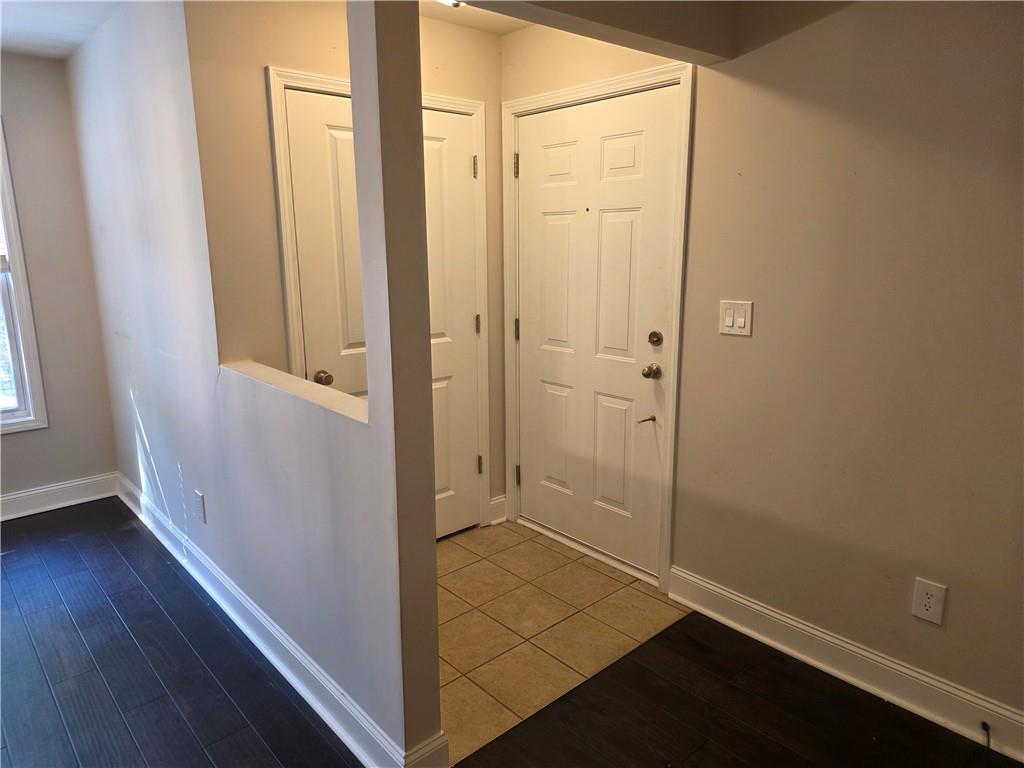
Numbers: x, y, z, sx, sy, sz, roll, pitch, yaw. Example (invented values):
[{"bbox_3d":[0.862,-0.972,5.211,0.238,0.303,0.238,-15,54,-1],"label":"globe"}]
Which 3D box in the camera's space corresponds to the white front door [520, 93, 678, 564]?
[{"bbox_3d":[0.355,-0.213,3.112,0.050,2.030,0.910,-11,16,-41],"label":"white front door"}]

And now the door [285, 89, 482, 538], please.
[{"bbox_3d":[-0.512,-0.204,3.106,1.015,2.153,0.080,-11,16,-41],"label":"door"}]

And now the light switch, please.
[{"bbox_3d":[0.828,-0.242,2.526,0.014,0.122,0.126,-11,16,-41],"label":"light switch"}]

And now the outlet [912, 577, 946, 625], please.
[{"bbox_3d":[1.327,0.695,2.167,0.012,0.129,0.084,-11,16,-41],"label":"outlet"}]

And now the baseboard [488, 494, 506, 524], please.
[{"bbox_3d":[-0.071,0.696,3.666,0.125,0.153,0.022,-11,16,-41],"label":"baseboard"}]

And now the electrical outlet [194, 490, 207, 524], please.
[{"bbox_3d":[-1.357,0.545,2.975,0.012,0.128,0.085,-11,16,-41],"label":"electrical outlet"}]

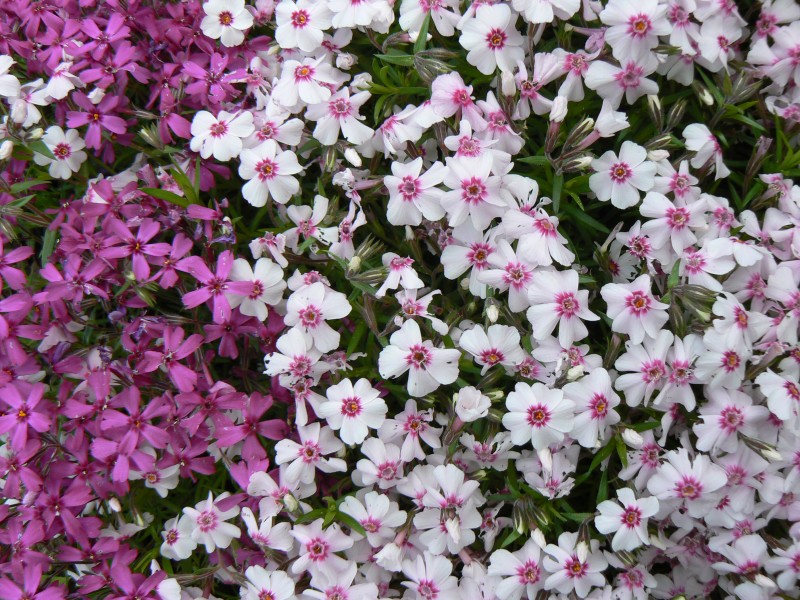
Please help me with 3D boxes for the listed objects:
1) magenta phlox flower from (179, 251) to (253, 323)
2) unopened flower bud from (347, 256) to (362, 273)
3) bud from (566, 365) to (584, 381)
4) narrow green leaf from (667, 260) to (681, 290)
[{"bbox_3d":[-0.055,-0.004,0.250,0.022,0.007,0.022,0,78,-2],"label":"magenta phlox flower"},{"bbox_3d":[-0.015,-0.012,0.270,0.004,0.006,0.004,18,34,-10],"label":"unopened flower bud"},{"bbox_3d":[0.056,0.023,0.266,0.006,0.004,0.004,-31,55,29],"label":"bud"},{"bbox_3d":[0.086,-0.008,0.260,0.004,0.010,0.002,18,18,0],"label":"narrow green leaf"}]

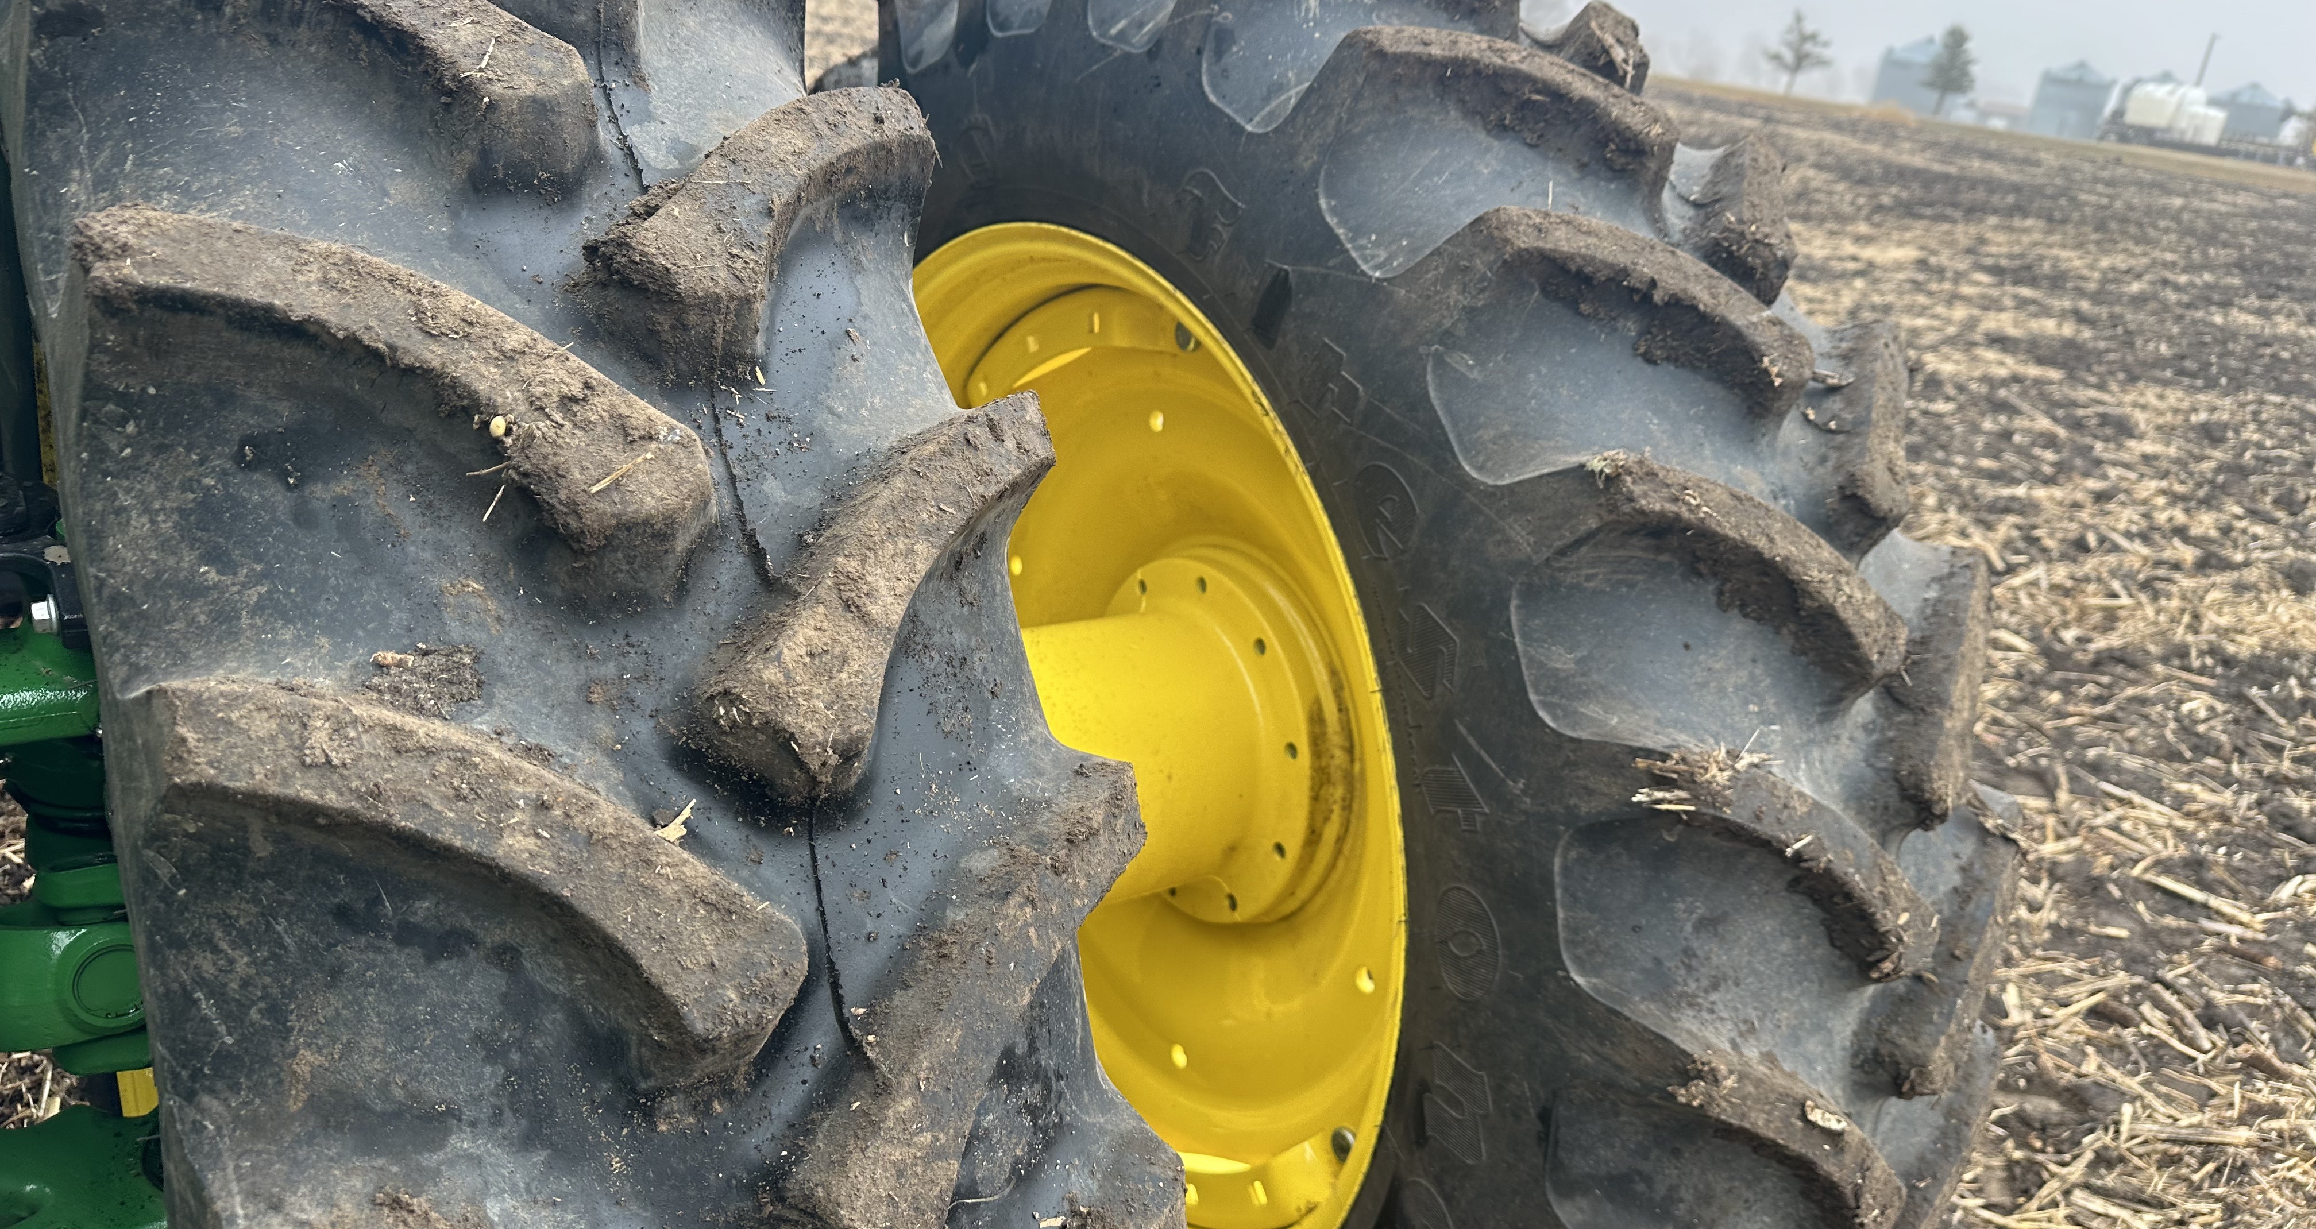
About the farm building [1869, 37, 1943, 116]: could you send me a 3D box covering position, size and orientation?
[{"bbox_3d":[63.805,-45.008,133.870,6.500,6.100,6.500,17,23,20],"label":"farm building"}]

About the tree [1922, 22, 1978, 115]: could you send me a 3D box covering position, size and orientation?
[{"bbox_3d":[60.496,-41.518,122.777,3.500,6.600,3.500,18,23,20],"label":"tree"}]

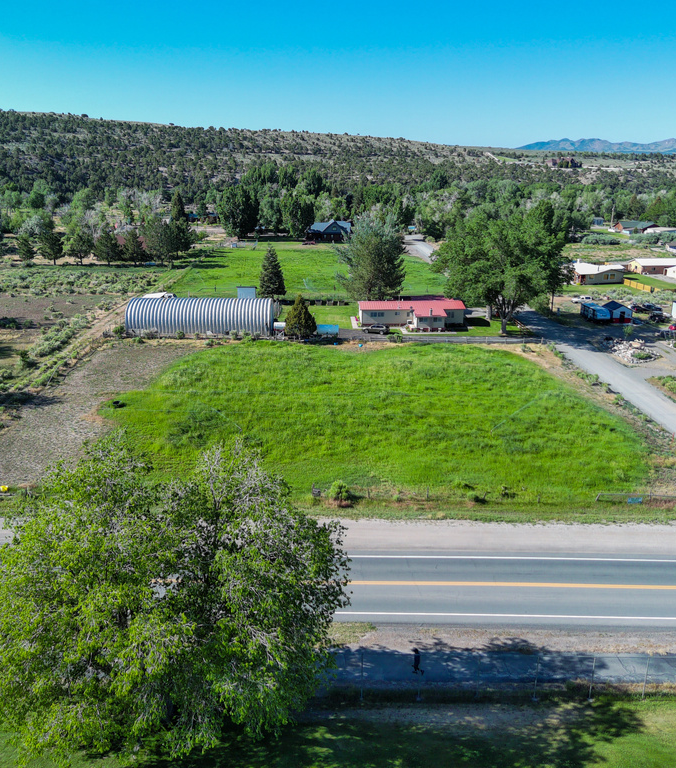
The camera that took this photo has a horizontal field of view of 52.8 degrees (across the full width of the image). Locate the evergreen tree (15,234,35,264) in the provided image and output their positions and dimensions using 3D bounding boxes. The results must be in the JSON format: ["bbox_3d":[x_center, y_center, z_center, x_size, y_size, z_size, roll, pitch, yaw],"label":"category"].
[{"bbox_3d":[-94.080,-40.970,203.590,5.260,8.390,5.260,0,18,0],"label":"evergreen tree"}]

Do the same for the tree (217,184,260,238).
[{"bbox_3d":[-40.050,-67.620,267.990,16.540,21.040,16.540,0,18,0],"label":"tree"}]

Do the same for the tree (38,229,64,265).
[{"bbox_3d":[-84.120,-39.930,198.180,7.570,10.480,7.570,0,18,0],"label":"tree"}]

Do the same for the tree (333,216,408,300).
[{"bbox_3d":[6.862,-25.382,140.070,14.000,18.000,13.000,0,17,0],"label":"tree"}]

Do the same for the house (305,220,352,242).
[{"bbox_3d":[-3.014,-57.499,257.927,17.600,8.000,12.000,-1,17,-4],"label":"house"}]

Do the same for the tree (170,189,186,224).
[{"bbox_3d":[-73.212,-79.082,309.991,7.200,17.000,7.200,0,17,0],"label":"tree"}]

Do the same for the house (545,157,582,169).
[{"bbox_3d":[177.380,-173.610,535.800,25.000,7.400,14.000,0,18,-2],"label":"house"}]

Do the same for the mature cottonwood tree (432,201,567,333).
[{"bbox_3d":[27.363,-19.327,115.847,21.800,21.300,19.500,4,18,13],"label":"mature cottonwood tree"}]

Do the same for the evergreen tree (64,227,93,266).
[{"bbox_3d":[-75.510,-39.810,196.380,7.910,10.820,7.910,0,18,0],"label":"evergreen tree"}]

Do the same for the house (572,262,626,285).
[{"bbox_3d":[64.947,-28.029,172.227,12.000,4.300,11.000,1,17,2],"label":"house"}]

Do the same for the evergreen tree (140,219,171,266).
[{"bbox_3d":[-53.580,-41.280,197.750,8.720,13.300,8.720,0,18,0],"label":"evergreen tree"}]

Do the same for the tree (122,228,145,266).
[{"bbox_3d":[-59.730,-39.650,197.140,6.370,10.570,6.370,0,18,0],"label":"tree"}]

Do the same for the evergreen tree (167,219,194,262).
[{"bbox_3d":[-48.660,-44.290,208.450,8.400,12.250,8.400,0,18,0],"label":"evergreen tree"}]

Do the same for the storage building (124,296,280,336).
[{"bbox_3d":[-23.316,-12.662,120.430,25.000,5.400,12.000,1,17,1],"label":"storage building"}]

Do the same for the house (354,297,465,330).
[{"bbox_3d":[13.105,-13.215,124.603,18.800,4.300,12.200,0,17,0],"label":"house"}]

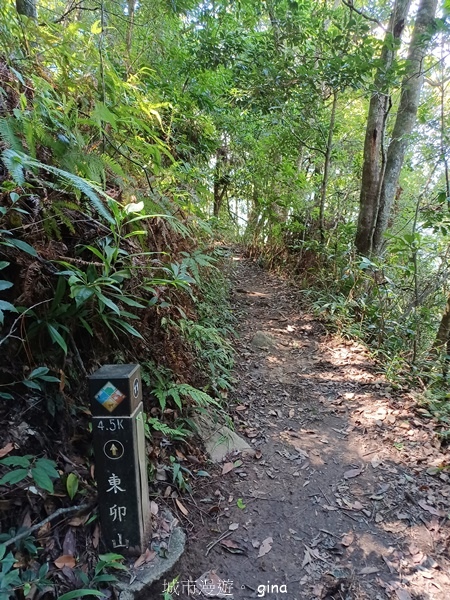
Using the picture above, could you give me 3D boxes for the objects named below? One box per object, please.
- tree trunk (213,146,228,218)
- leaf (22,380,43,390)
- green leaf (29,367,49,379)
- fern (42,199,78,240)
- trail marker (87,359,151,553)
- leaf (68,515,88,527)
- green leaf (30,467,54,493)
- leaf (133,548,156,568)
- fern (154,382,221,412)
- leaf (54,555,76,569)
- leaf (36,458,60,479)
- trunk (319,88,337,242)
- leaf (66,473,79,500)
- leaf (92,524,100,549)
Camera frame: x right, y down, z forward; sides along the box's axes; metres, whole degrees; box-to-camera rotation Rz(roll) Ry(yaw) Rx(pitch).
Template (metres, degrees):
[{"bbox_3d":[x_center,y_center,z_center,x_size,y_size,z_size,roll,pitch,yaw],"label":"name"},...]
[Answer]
[{"bbox_3d":[-0.109,-2.847,10.500,0.380,1.750,0.340,-2,8,0],"label":"tree trunk"},{"bbox_3d":[-0.782,0.348,1.760,0.075,0.030,0.050,-2,8,0],"label":"leaf"},{"bbox_3d":[-0.765,0.299,1.780,0.077,0.033,0.050,-2,8,0],"label":"green leaf"},{"bbox_3d":[-0.930,-0.455,2.450,0.170,0.220,0.140,-9,13,-37],"label":"fern"},{"bbox_3d":[-0.401,0.618,1.694,0.150,0.701,0.150,-1,8,4],"label":"trail marker"},{"bbox_3d":[-0.615,0.926,1.820,0.083,0.022,0.050,-1,25,-14],"label":"leaf"},{"bbox_3d":[-0.766,0.759,1.821,0.150,0.022,0.060,32,40,24],"label":"green leaf"},{"bbox_3d":[-0.303,0.978,1.640,0.084,0.027,0.075,-2,8,0],"label":"leaf"},{"bbox_3d":[-0.225,0.585,2.600,0.350,0.140,0.200,-5,12,-20],"label":"fern"},{"bbox_3d":[-0.626,1.026,1.700,0.080,0.020,0.055,4,21,-1],"label":"leaf"},{"bbox_3d":[-0.764,0.727,1.860,0.133,0.022,0.060,27,38,17],"label":"leaf"},{"bbox_3d":[1.855,-2.347,7.755,0.110,2.620,0.110,3,11,-1],"label":"trunk"},{"bbox_3d":[-0.608,0.746,1.730,0.046,0.108,0.030,-2,8,0],"label":"leaf"},{"bbox_3d":[-0.495,0.912,1.670,0.029,0.080,0.030,-2,8,0],"label":"leaf"}]

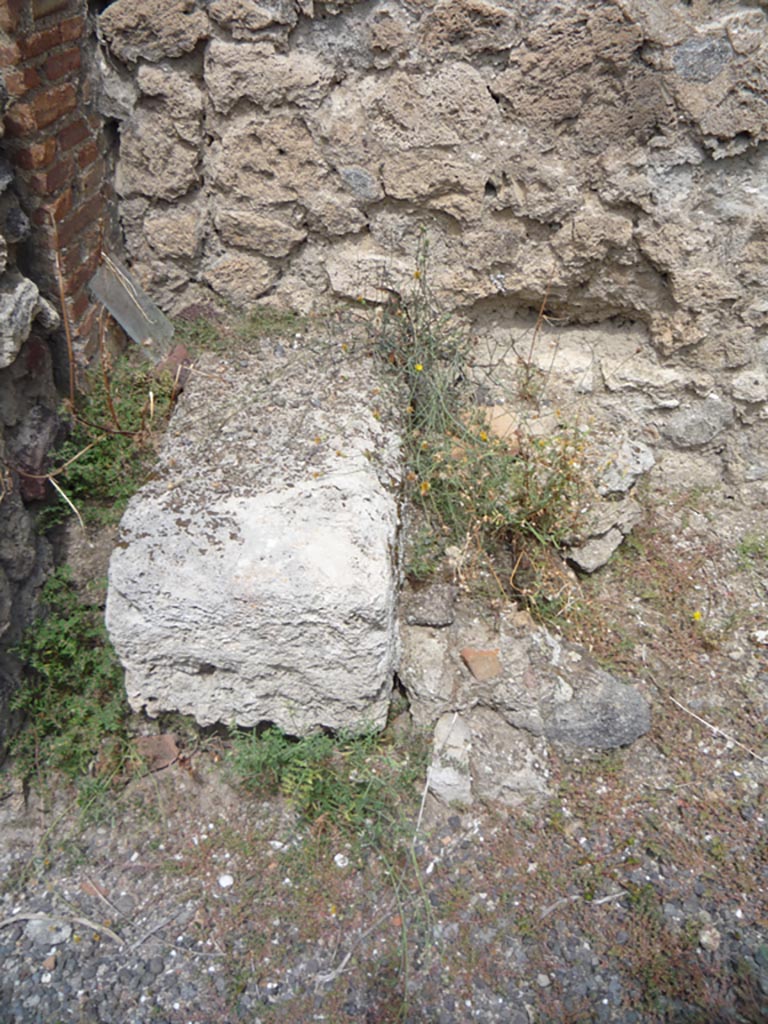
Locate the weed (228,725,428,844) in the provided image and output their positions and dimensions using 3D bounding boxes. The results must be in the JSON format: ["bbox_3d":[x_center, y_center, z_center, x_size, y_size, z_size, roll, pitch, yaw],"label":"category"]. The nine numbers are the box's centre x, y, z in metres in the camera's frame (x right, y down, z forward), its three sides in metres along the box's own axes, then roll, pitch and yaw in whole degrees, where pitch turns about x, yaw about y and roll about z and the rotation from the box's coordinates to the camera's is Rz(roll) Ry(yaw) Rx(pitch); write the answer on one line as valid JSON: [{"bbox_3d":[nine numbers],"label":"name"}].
[{"bbox_3d":[-0.090,0.482,1.703,0.330,0.110,0.250,1,34,1],"label":"weed"}]

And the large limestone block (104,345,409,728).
[{"bbox_3d":[-0.245,-0.001,2.107,0.532,0.467,0.919,1,34,1],"label":"large limestone block"}]

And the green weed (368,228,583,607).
[{"bbox_3d":[0.190,-0.228,2.047,0.450,0.590,0.520,1,34,1],"label":"green weed"}]

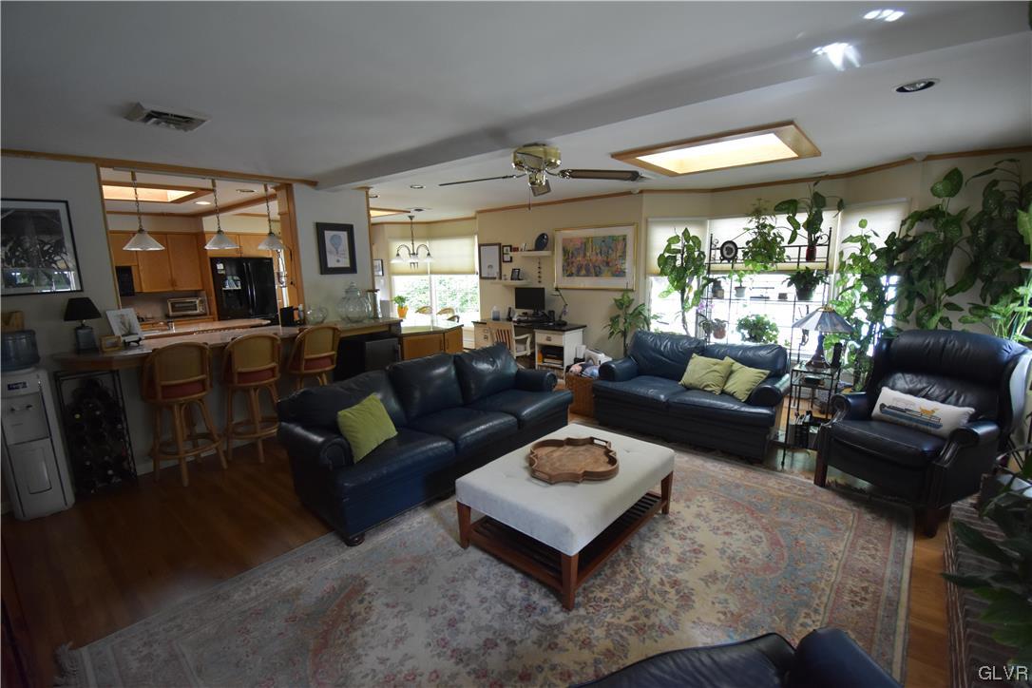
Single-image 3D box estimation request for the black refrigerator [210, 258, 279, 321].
[{"bbox_3d":[-4.638,-0.562,7.286,0.750,1.780,0.900,9,14,41],"label":"black refrigerator"}]

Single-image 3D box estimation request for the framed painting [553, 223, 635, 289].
[{"bbox_3d":[1.062,-1.194,5.995,1.270,0.860,0.040,7,13,38],"label":"framed painting"}]

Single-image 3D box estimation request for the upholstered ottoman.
[{"bbox_3d":[0.350,0.937,2.630,0.780,0.435,1.150,8,13,41],"label":"upholstered ottoman"}]

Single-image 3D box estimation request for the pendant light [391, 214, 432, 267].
[{"bbox_3d":[-1.587,-1.566,6.500,0.630,0.800,0.630,8,13,41],"label":"pendant light"}]

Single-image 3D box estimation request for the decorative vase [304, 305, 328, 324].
[{"bbox_3d":[-2.015,-0.298,4.328,0.225,0.190,0.225,7,13,38],"label":"decorative vase"}]

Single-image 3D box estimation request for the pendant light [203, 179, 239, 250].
[{"bbox_3d":[-2.605,-1.126,3.751,0.275,0.600,0.275,7,13,38],"label":"pendant light"}]

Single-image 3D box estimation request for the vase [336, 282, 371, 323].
[{"bbox_3d":[-1.649,-0.433,4.352,0.340,0.420,0.340,9,14,41],"label":"vase"}]

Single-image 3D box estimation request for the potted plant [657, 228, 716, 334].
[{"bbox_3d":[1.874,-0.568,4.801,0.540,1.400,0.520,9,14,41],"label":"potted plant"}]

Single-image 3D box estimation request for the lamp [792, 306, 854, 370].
[{"bbox_3d":[2.519,-0.056,3.532,0.410,0.520,0.410,7,13,38],"label":"lamp"}]

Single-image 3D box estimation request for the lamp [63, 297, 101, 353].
[{"bbox_3d":[-3.000,-0.131,2.985,0.180,0.385,0.180,7,13,38],"label":"lamp"}]

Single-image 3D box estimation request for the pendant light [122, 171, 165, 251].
[{"bbox_3d":[-2.942,-1.030,3.341,0.275,0.600,0.275,7,13,38],"label":"pendant light"}]

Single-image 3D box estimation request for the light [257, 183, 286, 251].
[{"bbox_3d":[-2.314,-1.195,4.050,0.270,0.600,0.270,8,13,41],"label":"light"}]

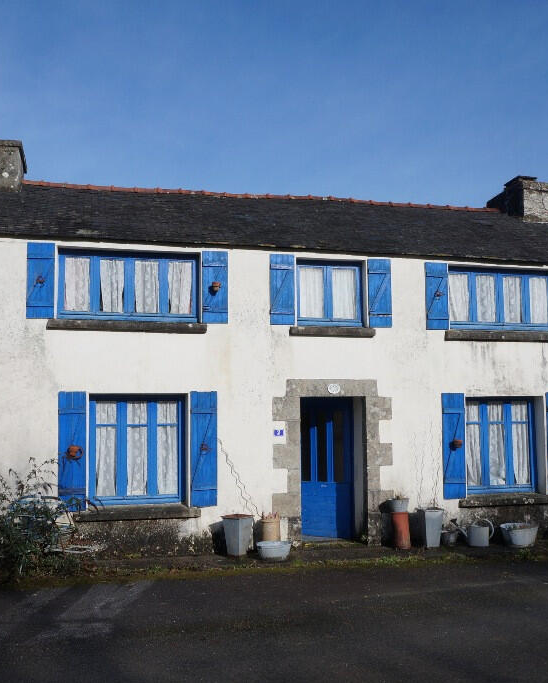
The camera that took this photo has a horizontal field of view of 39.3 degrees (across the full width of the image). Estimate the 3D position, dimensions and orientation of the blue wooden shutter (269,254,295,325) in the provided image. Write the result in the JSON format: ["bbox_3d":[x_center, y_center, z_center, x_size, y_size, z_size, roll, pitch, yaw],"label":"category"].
[{"bbox_3d":[0.122,-0.741,10.975,0.356,1.018,0.050,1,-5,-15],"label":"blue wooden shutter"}]

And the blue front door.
[{"bbox_3d":[0.740,1.869,11.440,0.926,2.065,0.078,1,-5,-15],"label":"blue front door"}]

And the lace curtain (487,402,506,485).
[{"bbox_3d":[3.526,1.616,12.172,0.338,1.316,0.050,1,-5,-16],"label":"lace curtain"}]

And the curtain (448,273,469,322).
[{"bbox_3d":[2.842,-0.666,11.820,0.359,0.752,0.050,1,-4,-14],"label":"curtain"}]

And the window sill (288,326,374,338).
[{"bbox_3d":[0.795,-0.114,10.857,1.259,0.125,0.250,1,-4,-15],"label":"window sill"}]

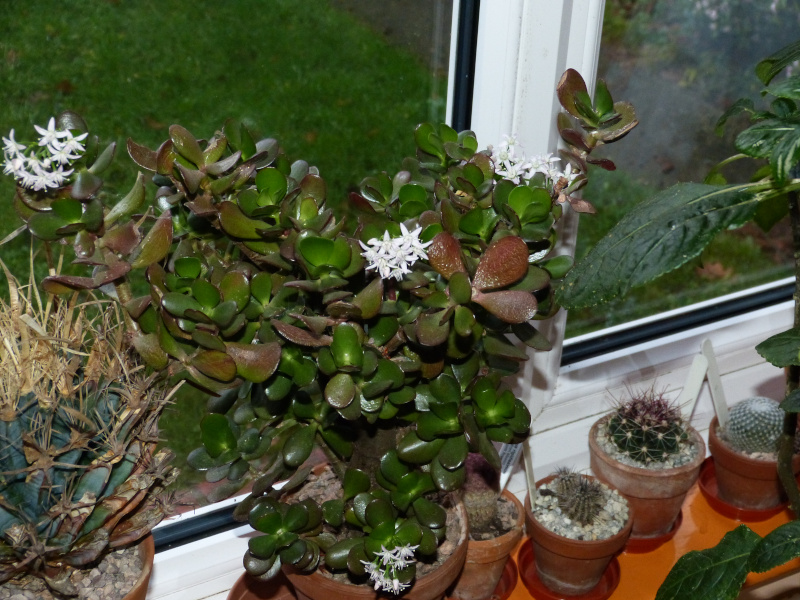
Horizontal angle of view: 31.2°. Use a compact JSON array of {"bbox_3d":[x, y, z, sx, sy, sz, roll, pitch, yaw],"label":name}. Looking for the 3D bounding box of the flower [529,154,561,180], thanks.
[{"bbox_3d":[0.096,-0.088,0.950,0.021,0.016,0.017,6,30,5],"label":"flower"}]

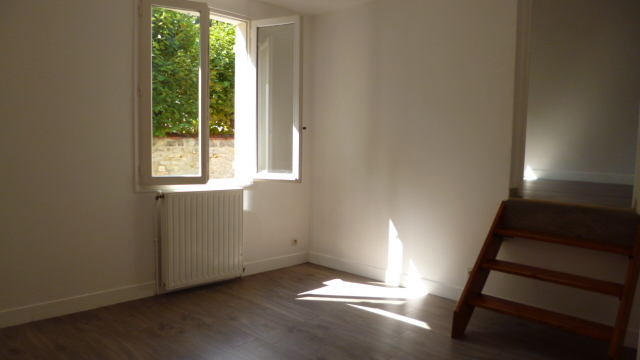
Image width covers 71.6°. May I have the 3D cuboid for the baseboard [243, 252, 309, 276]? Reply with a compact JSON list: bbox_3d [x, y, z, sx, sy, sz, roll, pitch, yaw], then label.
[{"bbox_3d":[-0.419,0.829,4.379,0.818,0.109,0.020,-2,4,-44],"label":"baseboard"}]

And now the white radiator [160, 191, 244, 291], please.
[{"bbox_3d":[-0.960,0.463,3.675,0.688,0.746,0.123,-2,4,-44],"label":"white radiator"}]

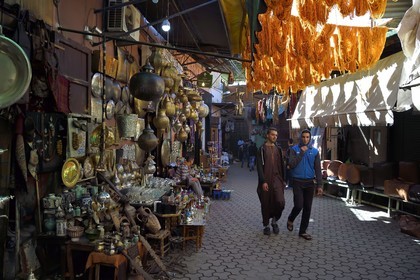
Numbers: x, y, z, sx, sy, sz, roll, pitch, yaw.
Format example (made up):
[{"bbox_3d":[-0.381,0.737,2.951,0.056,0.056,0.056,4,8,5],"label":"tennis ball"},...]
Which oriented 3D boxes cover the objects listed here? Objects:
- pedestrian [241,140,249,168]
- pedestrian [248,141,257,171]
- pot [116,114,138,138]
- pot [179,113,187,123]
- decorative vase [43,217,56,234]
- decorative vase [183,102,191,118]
[{"bbox_3d":[2.098,0.875,19.300,0.500,1.670,0.400,0,0,6],"label":"pedestrian"},{"bbox_3d":[2.377,0.878,18.200,0.480,1.700,0.420,0,-1,3],"label":"pedestrian"},{"bbox_3d":[-1.339,-0.224,5.300,0.345,0.370,0.345,0,-1,0],"label":"pot"},{"bbox_3d":[-0.497,-0.406,5.900,0.140,0.180,0.135,0,-1,-6],"label":"pot"},{"bbox_3d":[-1.671,0.890,3.400,0.140,0.185,0.140,0,-1,-24],"label":"decorative vase"},{"bbox_3d":[-0.489,-0.614,6.800,0.162,0.323,0.162,0,-1,7],"label":"decorative vase"}]

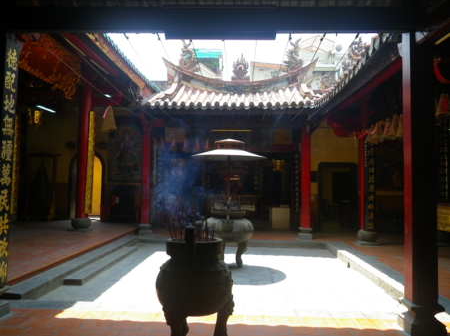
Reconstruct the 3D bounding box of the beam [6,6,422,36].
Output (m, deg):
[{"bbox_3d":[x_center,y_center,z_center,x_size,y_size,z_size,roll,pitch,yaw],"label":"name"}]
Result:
[{"bbox_3d":[-0.102,-1.607,3.948,4.519,0.254,0.159,1,-3,2],"label":"beam"}]

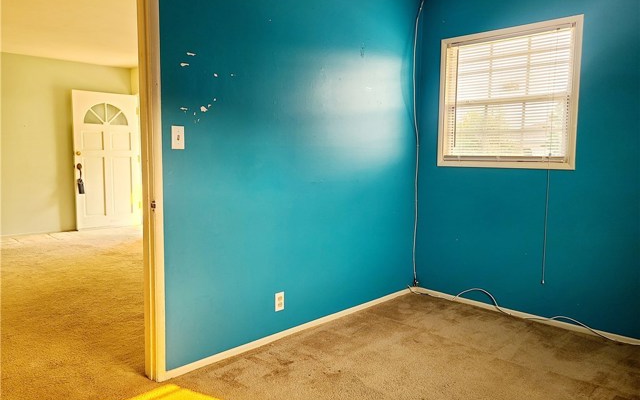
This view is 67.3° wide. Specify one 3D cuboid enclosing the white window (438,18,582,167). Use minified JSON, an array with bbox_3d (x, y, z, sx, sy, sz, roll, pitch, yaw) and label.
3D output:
[{"bbox_3d":[1.330,-0.723,3.468,1.015,0.980,0.080,6,8,44],"label":"white window"}]

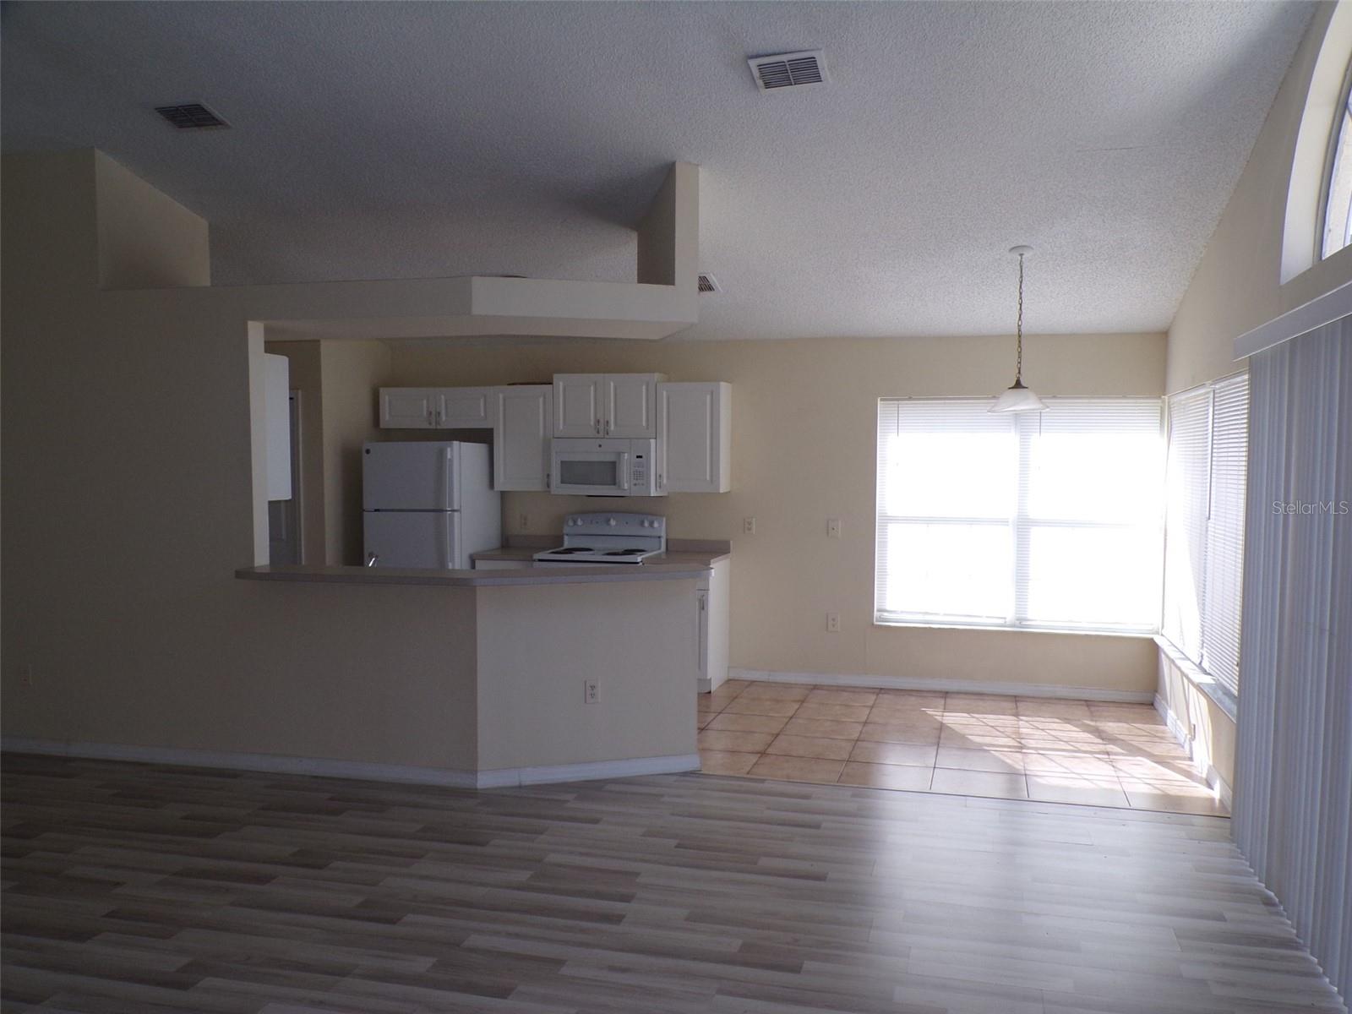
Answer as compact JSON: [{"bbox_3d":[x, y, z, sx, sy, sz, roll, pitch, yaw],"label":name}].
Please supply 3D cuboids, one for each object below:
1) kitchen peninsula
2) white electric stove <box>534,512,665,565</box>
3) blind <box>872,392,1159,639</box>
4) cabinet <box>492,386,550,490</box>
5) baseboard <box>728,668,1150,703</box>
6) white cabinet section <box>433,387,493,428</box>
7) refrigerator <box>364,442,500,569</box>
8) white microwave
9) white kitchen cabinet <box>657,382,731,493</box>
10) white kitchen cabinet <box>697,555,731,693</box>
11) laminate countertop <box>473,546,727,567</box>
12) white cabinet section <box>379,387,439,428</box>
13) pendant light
[{"bbox_3d":[-0.977,0.825,5.582,2.220,1.043,1.000,1,3,16],"label":"kitchen peninsula"},{"bbox_3d":[-0.518,0.654,7.761,0.762,1.195,0.675,1,3,16],"label":"white electric stove"},{"bbox_3d":[2.273,0.044,7.345,1.822,1.547,0.110,1,3,16],"label":"blind"},{"bbox_3d":[-1.052,-0.501,8.052,0.469,0.761,0.323,1,3,16],"label":"cabinet"},{"bbox_3d":[1.754,1.230,7.518,2.843,0.084,0.015,1,2,16],"label":"baseboard"},{"bbox_3d":[-1.517,-0.743,8.246,0.465,0.306,0.321,1,3,16],"label":"white cabinet section"},{"bbox_3d":[-1.754,0.387,7.980,0.710,1.700,0.789,1,2,16],"label":"refrigerator"},{"bbox_3d":[-0.479,-0.290,7.894,0.754,0.404,0.392,1,2,16],"label":"white microwave"},{"bbox_3d":[0.130,-0.484,7.716,0.459,0.761,0.323,1,3,16],"label":"white kitchen cabinet"},{"bbox_3d":[0.081,0.821,7.665,0.469,0.875,0.611,1,2,16],"label":"white kitchen cabinet"},{"bbox_3d":[-0.515,0.356,7.803,1.731,0.042,0.633,1,2,16],"label":"laminate countertop"},{"bbox_3d":[-1.968,-0.750,8.373,0.471,0.306,0.321,1,3,16],"label":"white cabinet section"},{"bbox_3d":[1.877,-0.967,5.970,0.314,0.906,0.314,1,2,16],"label":"pendant light"}]

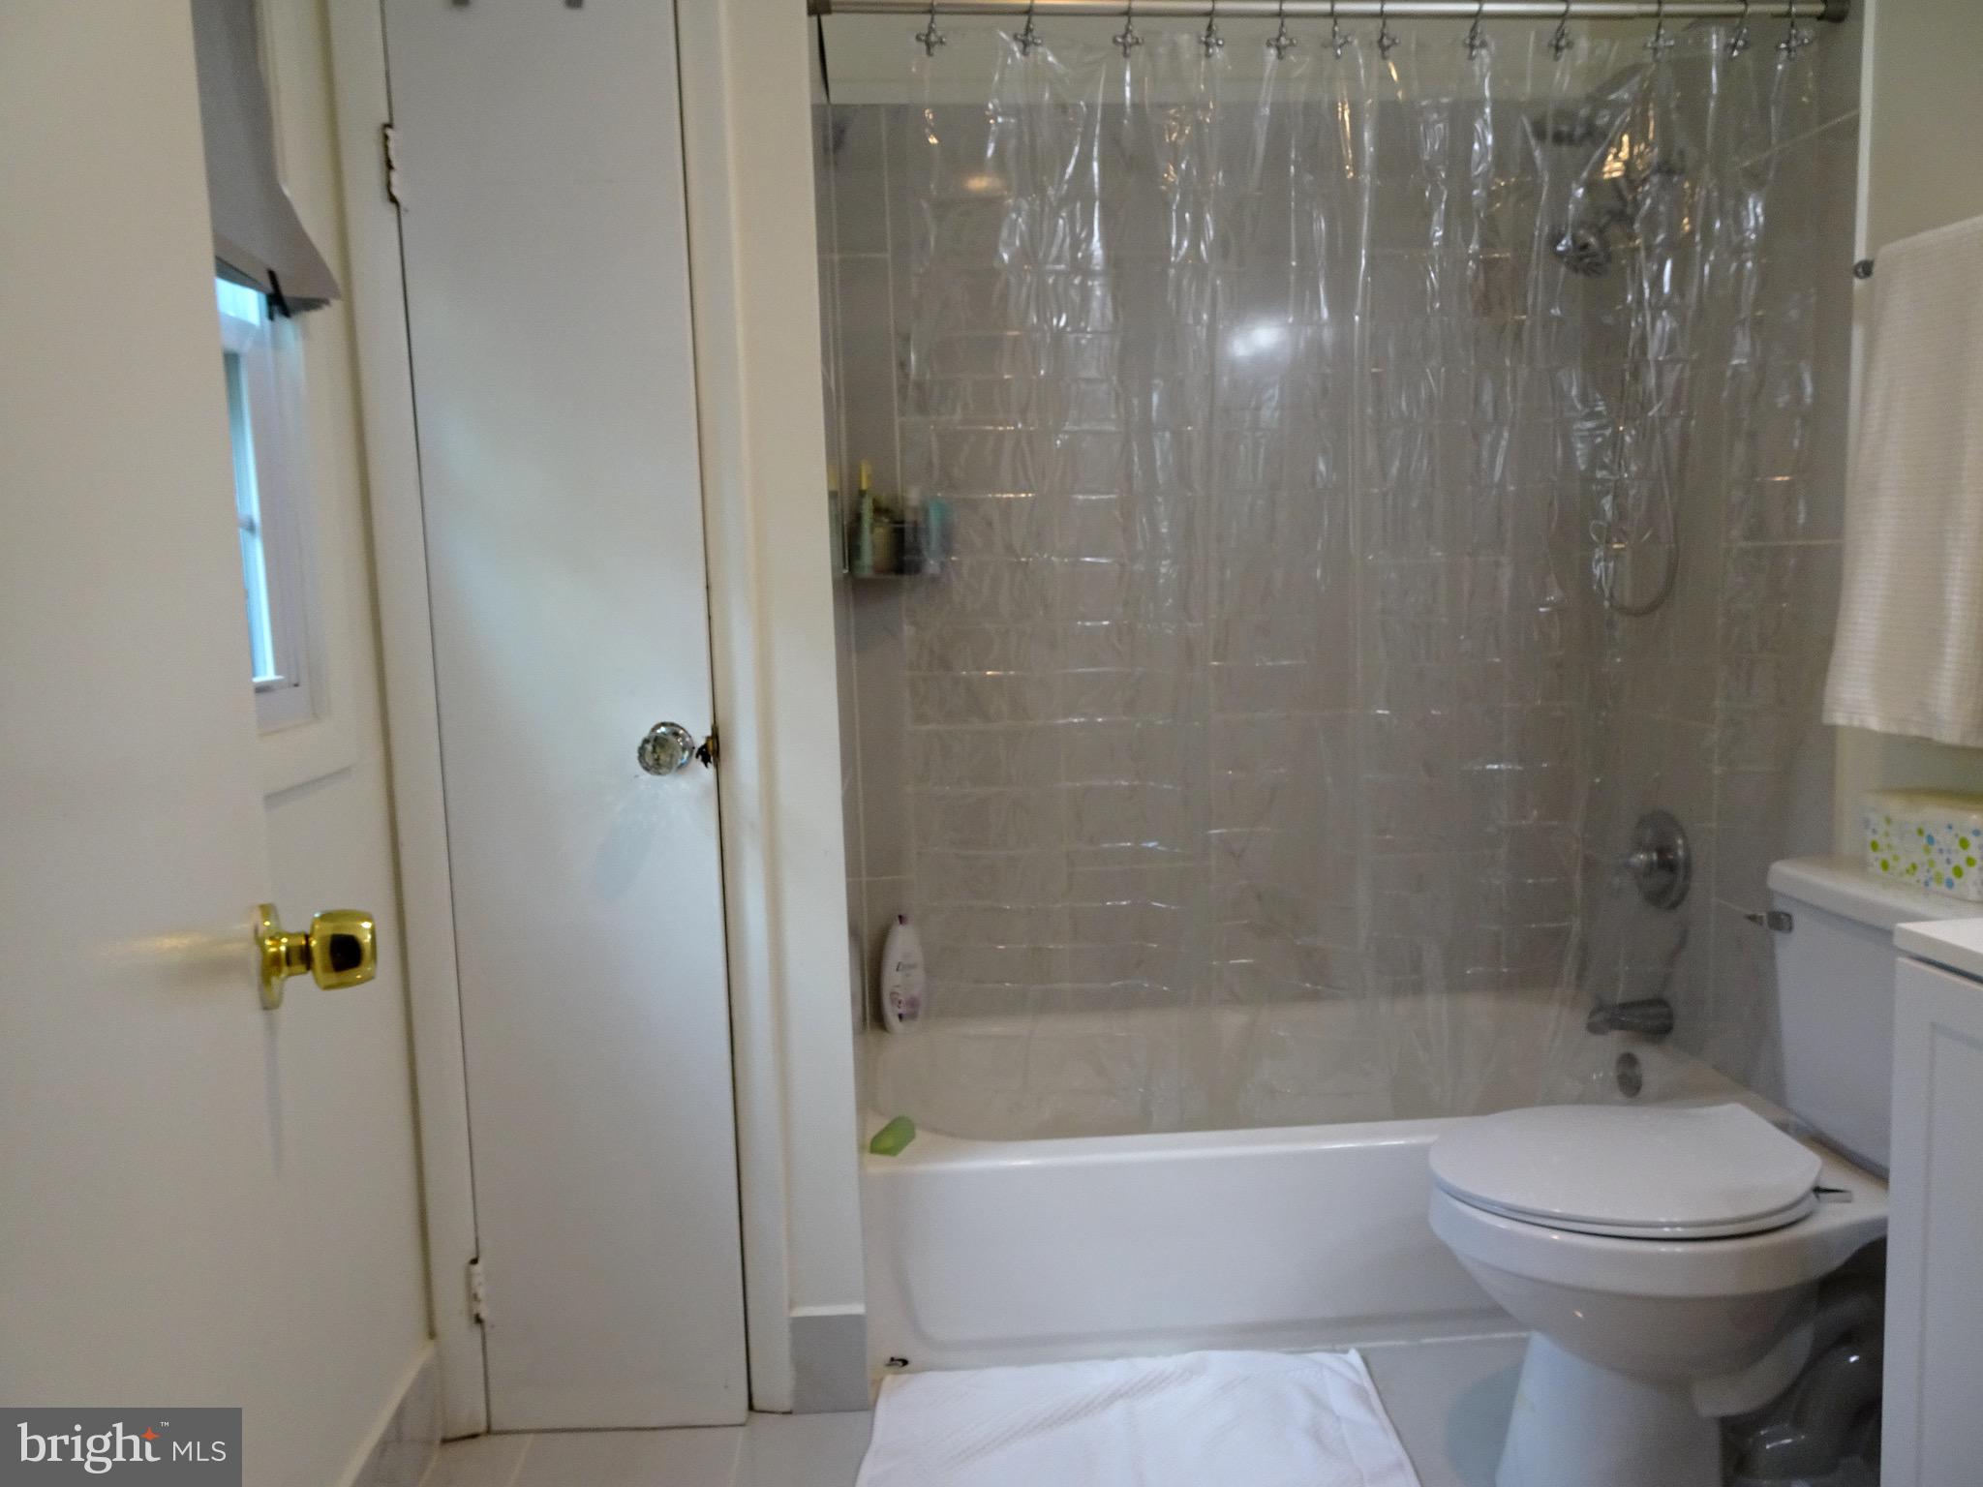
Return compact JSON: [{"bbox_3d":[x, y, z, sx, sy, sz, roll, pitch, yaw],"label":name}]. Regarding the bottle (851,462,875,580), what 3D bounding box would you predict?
[{"bbox_3d":[-0.242,-0.428,2.612,0.044,0.218,0.042,-2,6,-4],"label":"bottle"}]

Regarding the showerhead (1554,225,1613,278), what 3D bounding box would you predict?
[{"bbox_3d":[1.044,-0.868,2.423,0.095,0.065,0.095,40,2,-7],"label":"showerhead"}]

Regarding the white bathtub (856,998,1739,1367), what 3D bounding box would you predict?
[{"bbox_3d":[0.523,0.751,2.530,1.510,0.335,0.740,-2,6,-4],"label":"white bathtub"}]

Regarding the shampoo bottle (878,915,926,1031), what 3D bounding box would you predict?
[{"bbox_3d":[-0.183,0.460,2.770,0.090,0.232,0.056,-3,7,-11],"label":"shampoo bottle"}]

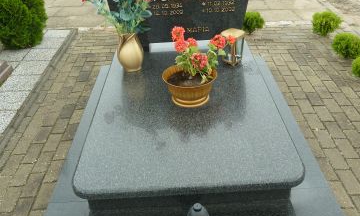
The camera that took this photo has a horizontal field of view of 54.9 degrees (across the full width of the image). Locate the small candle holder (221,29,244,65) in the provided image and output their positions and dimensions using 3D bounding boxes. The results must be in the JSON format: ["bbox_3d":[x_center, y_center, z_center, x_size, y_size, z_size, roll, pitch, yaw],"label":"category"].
[{"bbox_3d":[0.400,-0.452,2.597,0.125,0.230,0.125,25,44,37],"label":"small candle holder"}]

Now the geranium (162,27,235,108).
[{"bbox_3d":[0.102,-0.267,2.155,0.430,0.450,0.360,-4,33,1],"label":"geranium"}]

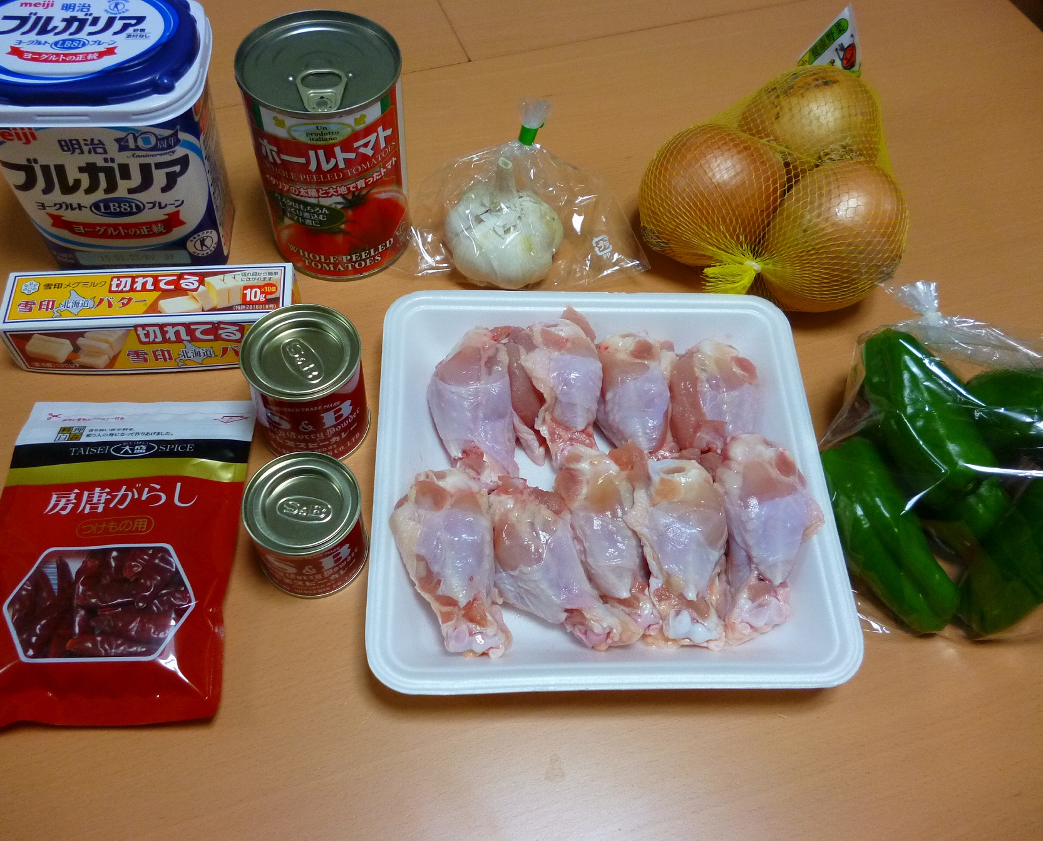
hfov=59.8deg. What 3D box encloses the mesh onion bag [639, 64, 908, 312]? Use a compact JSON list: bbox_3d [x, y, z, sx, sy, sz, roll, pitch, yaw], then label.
[{"bbox_3d":[0.137,-0.137,0.506,0.141,0.076,0.157,6,57,0],"label":"mesh onion bag"}]

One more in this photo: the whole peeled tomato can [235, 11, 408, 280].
[{"bbox_3d":[-0.097,-0.139,0.471,0.076,0.112,0.076,2,57,-2],"label":"whole peeled tomato can"}]

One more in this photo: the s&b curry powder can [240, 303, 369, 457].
[{"bbox_3d":[-0.099,-0.015,0.423,0.052,0.057,0.052,2,57,-2],"label":"s&b curry powder can"}]

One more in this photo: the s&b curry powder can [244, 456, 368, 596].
[{"bbox_3d":[-0.092,0.045,0.393,0.048,0.044,0.048,2,57,-2],"label":"s&b curry powder can"}]

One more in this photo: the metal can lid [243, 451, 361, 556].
[{"bbox_3d":[-0.091,0.035,0.377,0.048,0.006,0.048,2,57,-2],"label":"metal can lid"}]

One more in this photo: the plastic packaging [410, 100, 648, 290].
[{"bbox_3d":[0.005,-0.120,0.477,0.131,0.093,0.081,2,57,-2],"label":"plastic packaging"}]

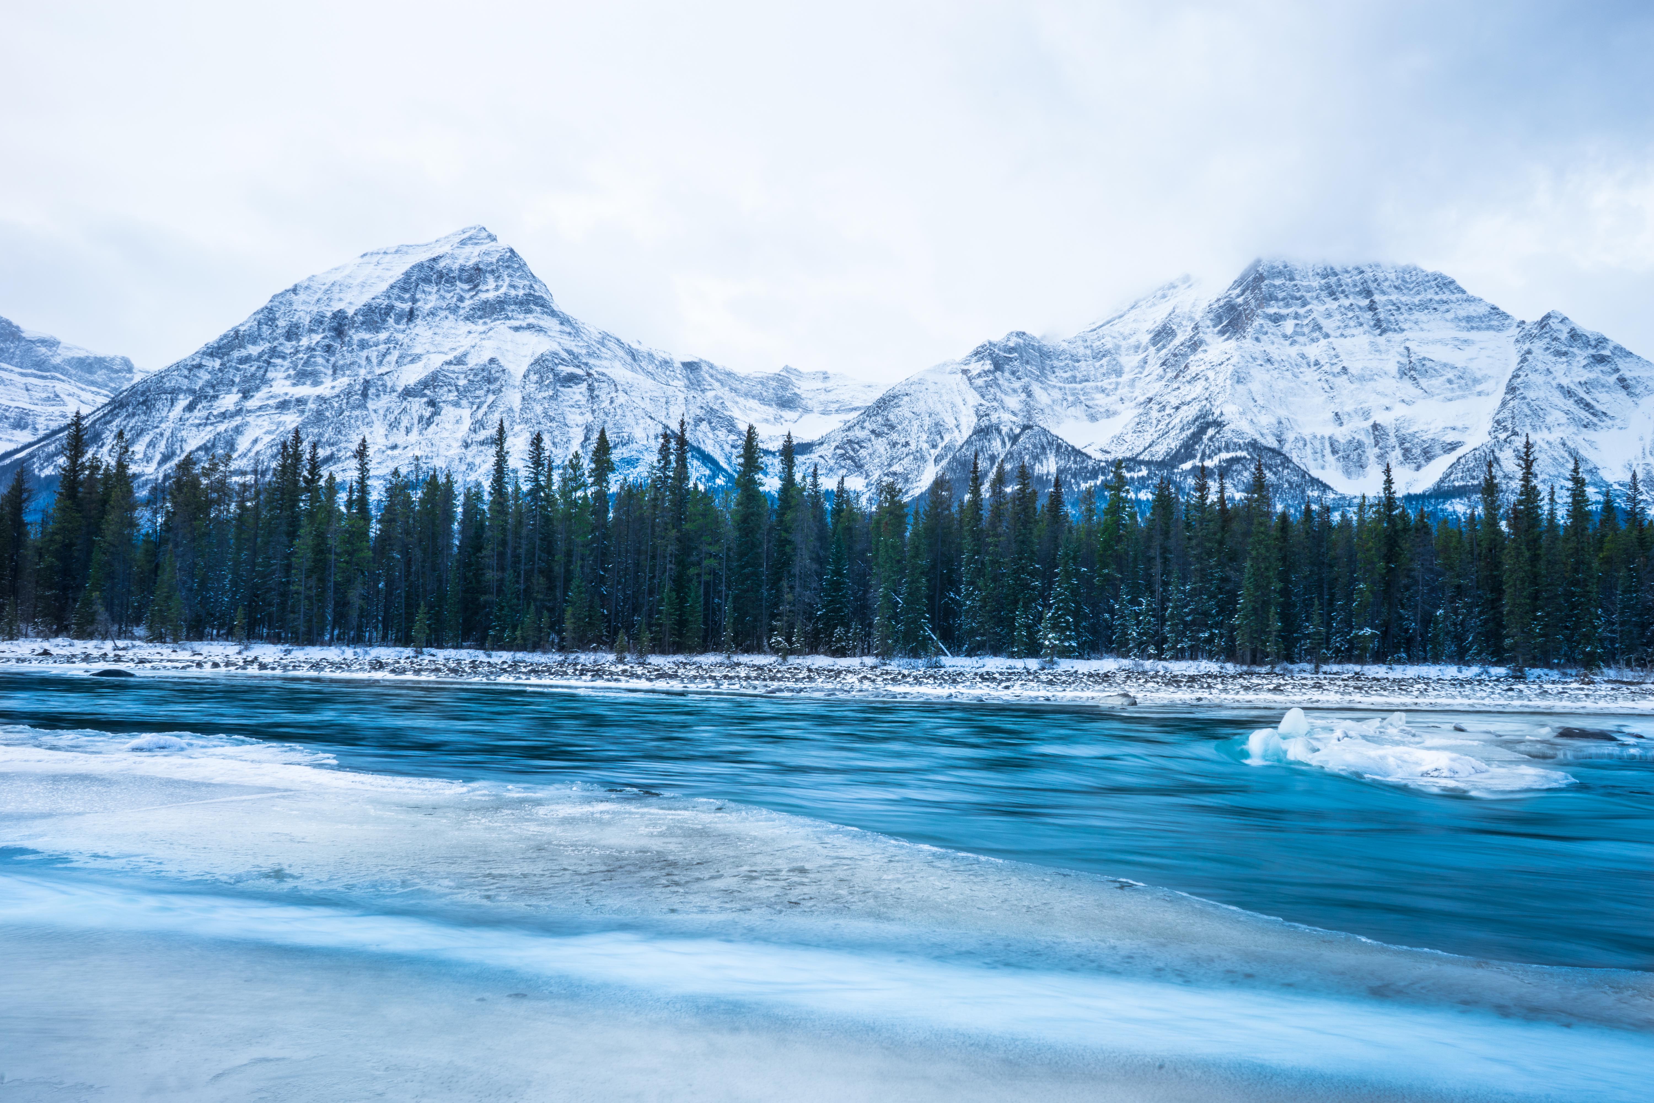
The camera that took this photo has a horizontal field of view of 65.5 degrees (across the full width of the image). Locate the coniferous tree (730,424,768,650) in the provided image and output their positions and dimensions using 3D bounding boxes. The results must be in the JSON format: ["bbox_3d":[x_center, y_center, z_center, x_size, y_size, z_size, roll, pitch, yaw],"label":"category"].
[{"bbox_3d":[-5.044,-0.917,83.000,2.700,14.600,2.700,1,-4,0],"label":"coniferous tree"}]

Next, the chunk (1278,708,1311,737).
[{"bbox_3d":[12.692,4.660,35.000,0.850,0.750,0.700,0,-4,21],"label":"chunk"}]

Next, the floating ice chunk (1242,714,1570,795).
[{"bbox_3d":[13.900,4.740,30.800,6.800,1.150,6.800,-1,-4,24],"label":"floating ice chunk"}]

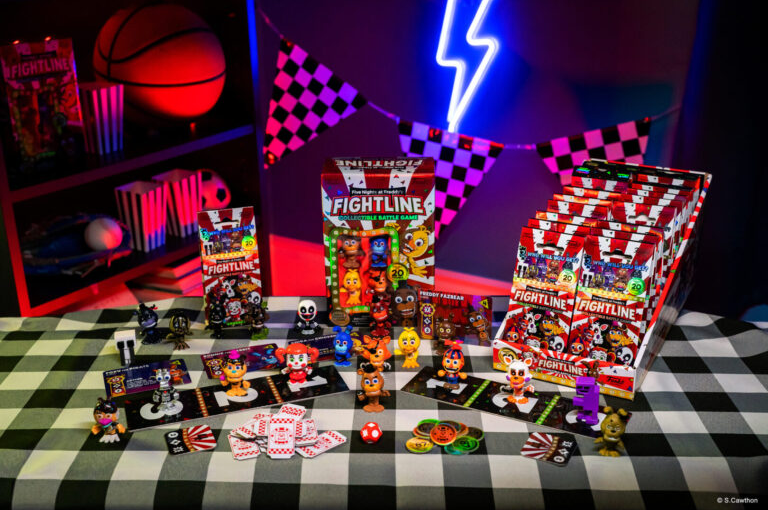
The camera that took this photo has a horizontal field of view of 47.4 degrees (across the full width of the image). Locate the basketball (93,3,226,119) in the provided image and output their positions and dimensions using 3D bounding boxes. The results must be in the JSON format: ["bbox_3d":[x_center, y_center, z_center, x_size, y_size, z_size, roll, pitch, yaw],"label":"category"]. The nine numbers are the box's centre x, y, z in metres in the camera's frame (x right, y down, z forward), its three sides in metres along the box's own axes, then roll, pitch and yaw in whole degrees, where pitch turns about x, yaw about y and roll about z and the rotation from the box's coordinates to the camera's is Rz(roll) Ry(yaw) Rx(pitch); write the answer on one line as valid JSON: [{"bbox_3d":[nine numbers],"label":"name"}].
[{"bbox_3d":[-0.417,-0.351,1.632,0.239,0.239,0.239,0,20,0],"label":"basketball"}]

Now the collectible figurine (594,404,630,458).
[{"bbox_3d":[0.214,0.165,0.826,0.031,0.048,0.028,5,21,16],"label":"collectible figurine"}]

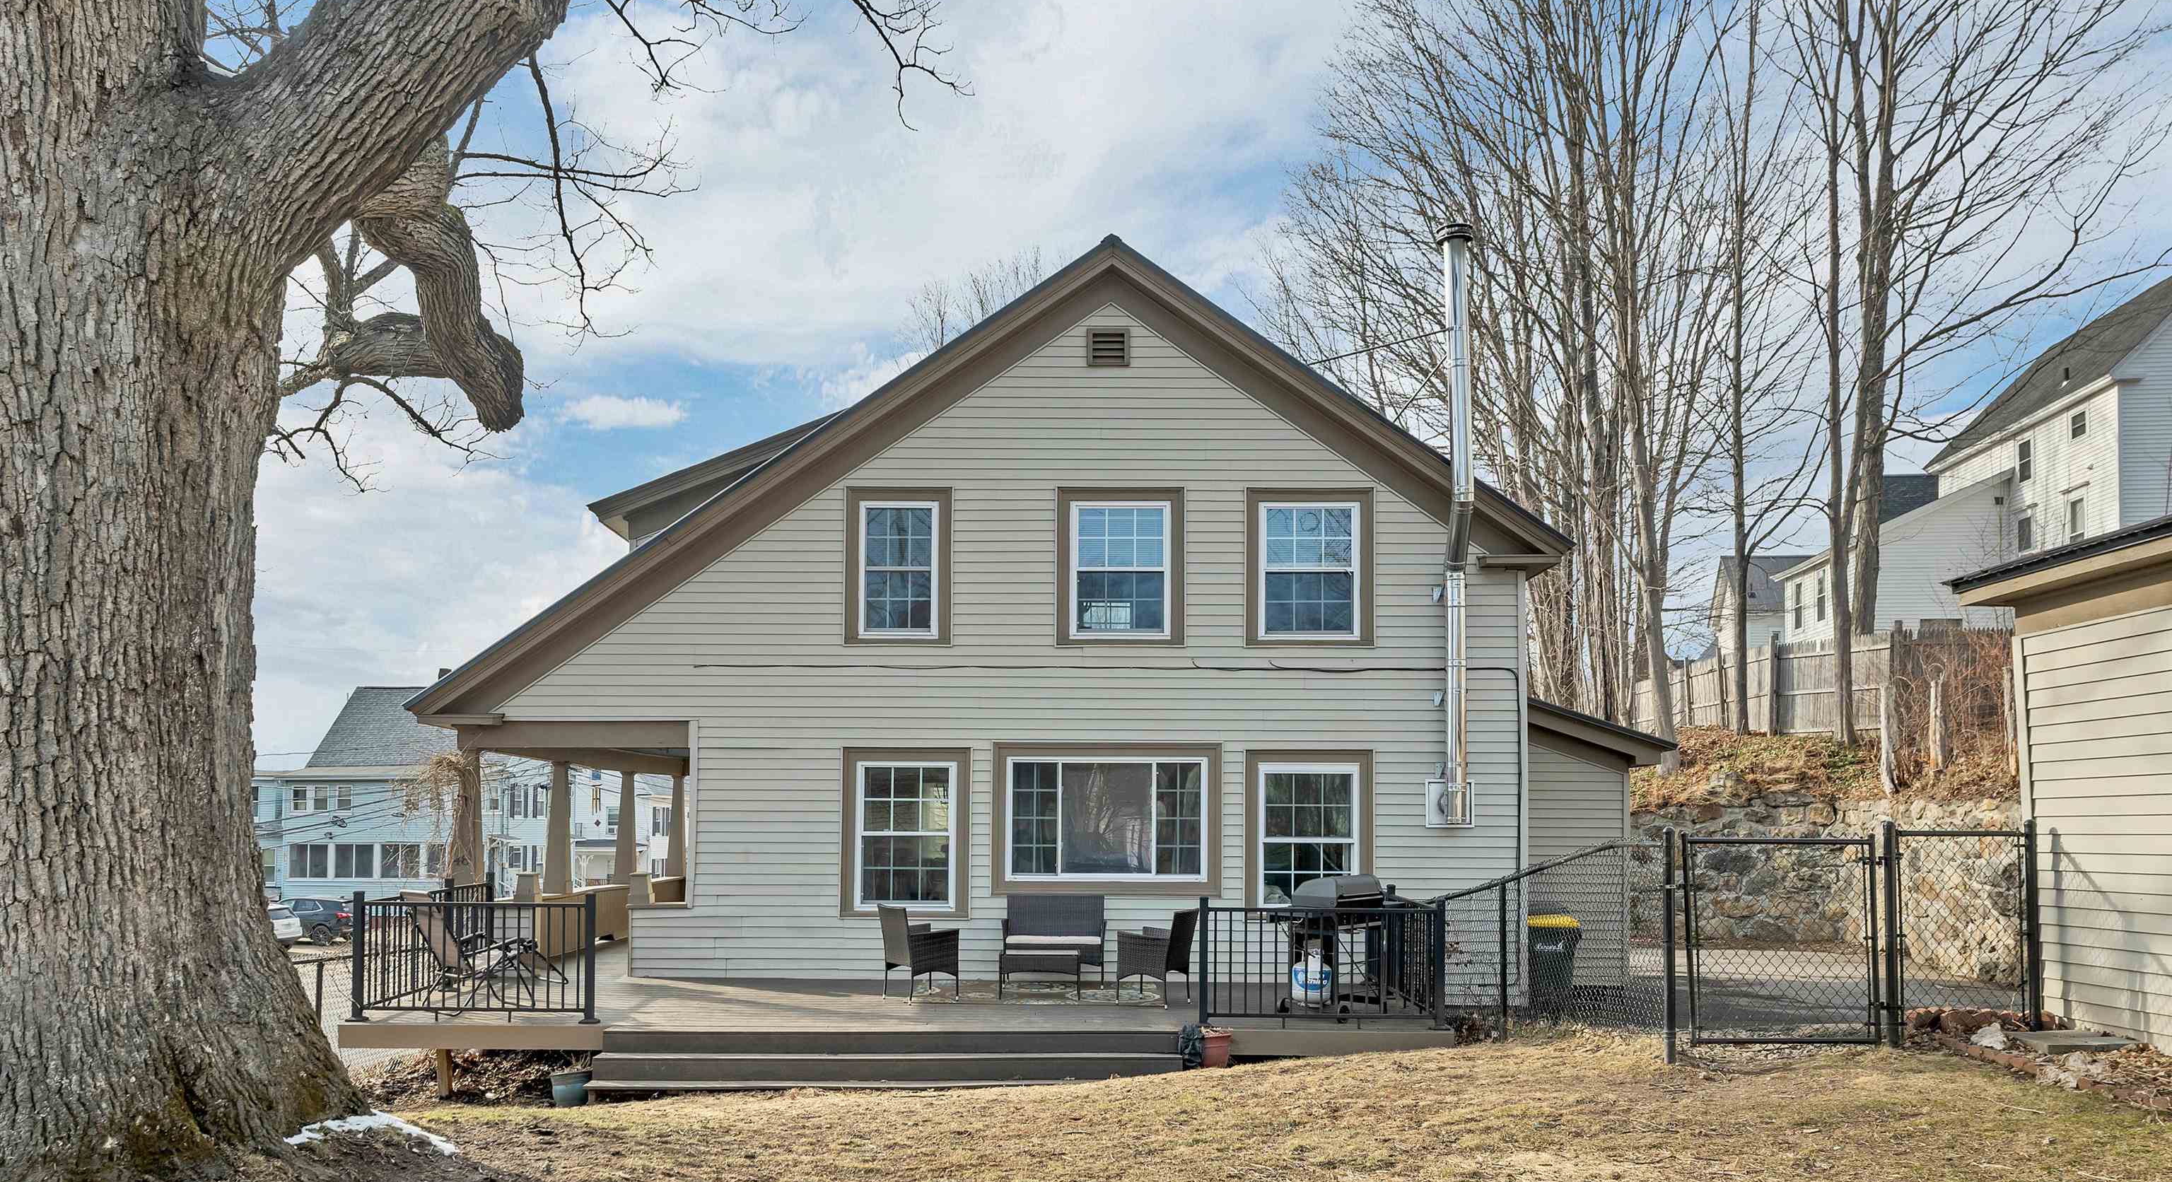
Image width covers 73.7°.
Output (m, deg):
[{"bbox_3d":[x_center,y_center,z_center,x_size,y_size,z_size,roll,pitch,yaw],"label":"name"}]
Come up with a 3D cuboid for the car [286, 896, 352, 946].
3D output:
[{"bbox_3d":[-28.900,12.050,52.800,4.600,1.660,1.840,0,-3,6],"label":"car"}]

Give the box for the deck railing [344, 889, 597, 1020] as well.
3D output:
[{"bbox_3d":[-4.680,2.800,11.050,1.880,0.990,0.100,0,-3,0],"label":"deck railing"}]

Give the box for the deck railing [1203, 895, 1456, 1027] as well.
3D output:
[{"bbox_3d":[1.810,2.840,11.050,1.900,0.980,0.100,0,-3,0],"label":"deck railing"}]

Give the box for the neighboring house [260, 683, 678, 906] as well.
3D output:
[{"bbox_3d":[-25.800,9.400,64.000,16.500,9.600,10.000,0,-3,0],"label":"neighboring house"}]

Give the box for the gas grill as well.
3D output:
[{"bbox_3d":[2.090,2.820,11.450,1.200,1.130,0.580,3,-4,-42],"label":"gas grill"}]

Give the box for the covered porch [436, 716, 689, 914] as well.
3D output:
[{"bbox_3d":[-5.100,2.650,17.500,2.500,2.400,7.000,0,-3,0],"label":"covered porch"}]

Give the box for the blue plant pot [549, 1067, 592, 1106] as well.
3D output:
[{"bbox_3d":[-3.740,3.600,10.550,0.310,0.280,0.310,0,-3,0],"label":"blue plant pot"}]

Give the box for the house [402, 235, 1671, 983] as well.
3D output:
[{"bbox_3d":[-0.200,0.500,18.300,12.400,7.400,9.200,0,-3,0],"label":"house"}]

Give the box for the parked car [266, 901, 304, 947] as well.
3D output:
[{"bbox_3d":[-29.000,11.550,49.900,4.500,1.600,1.820,-2,-4,37],"label":"parked car"}]

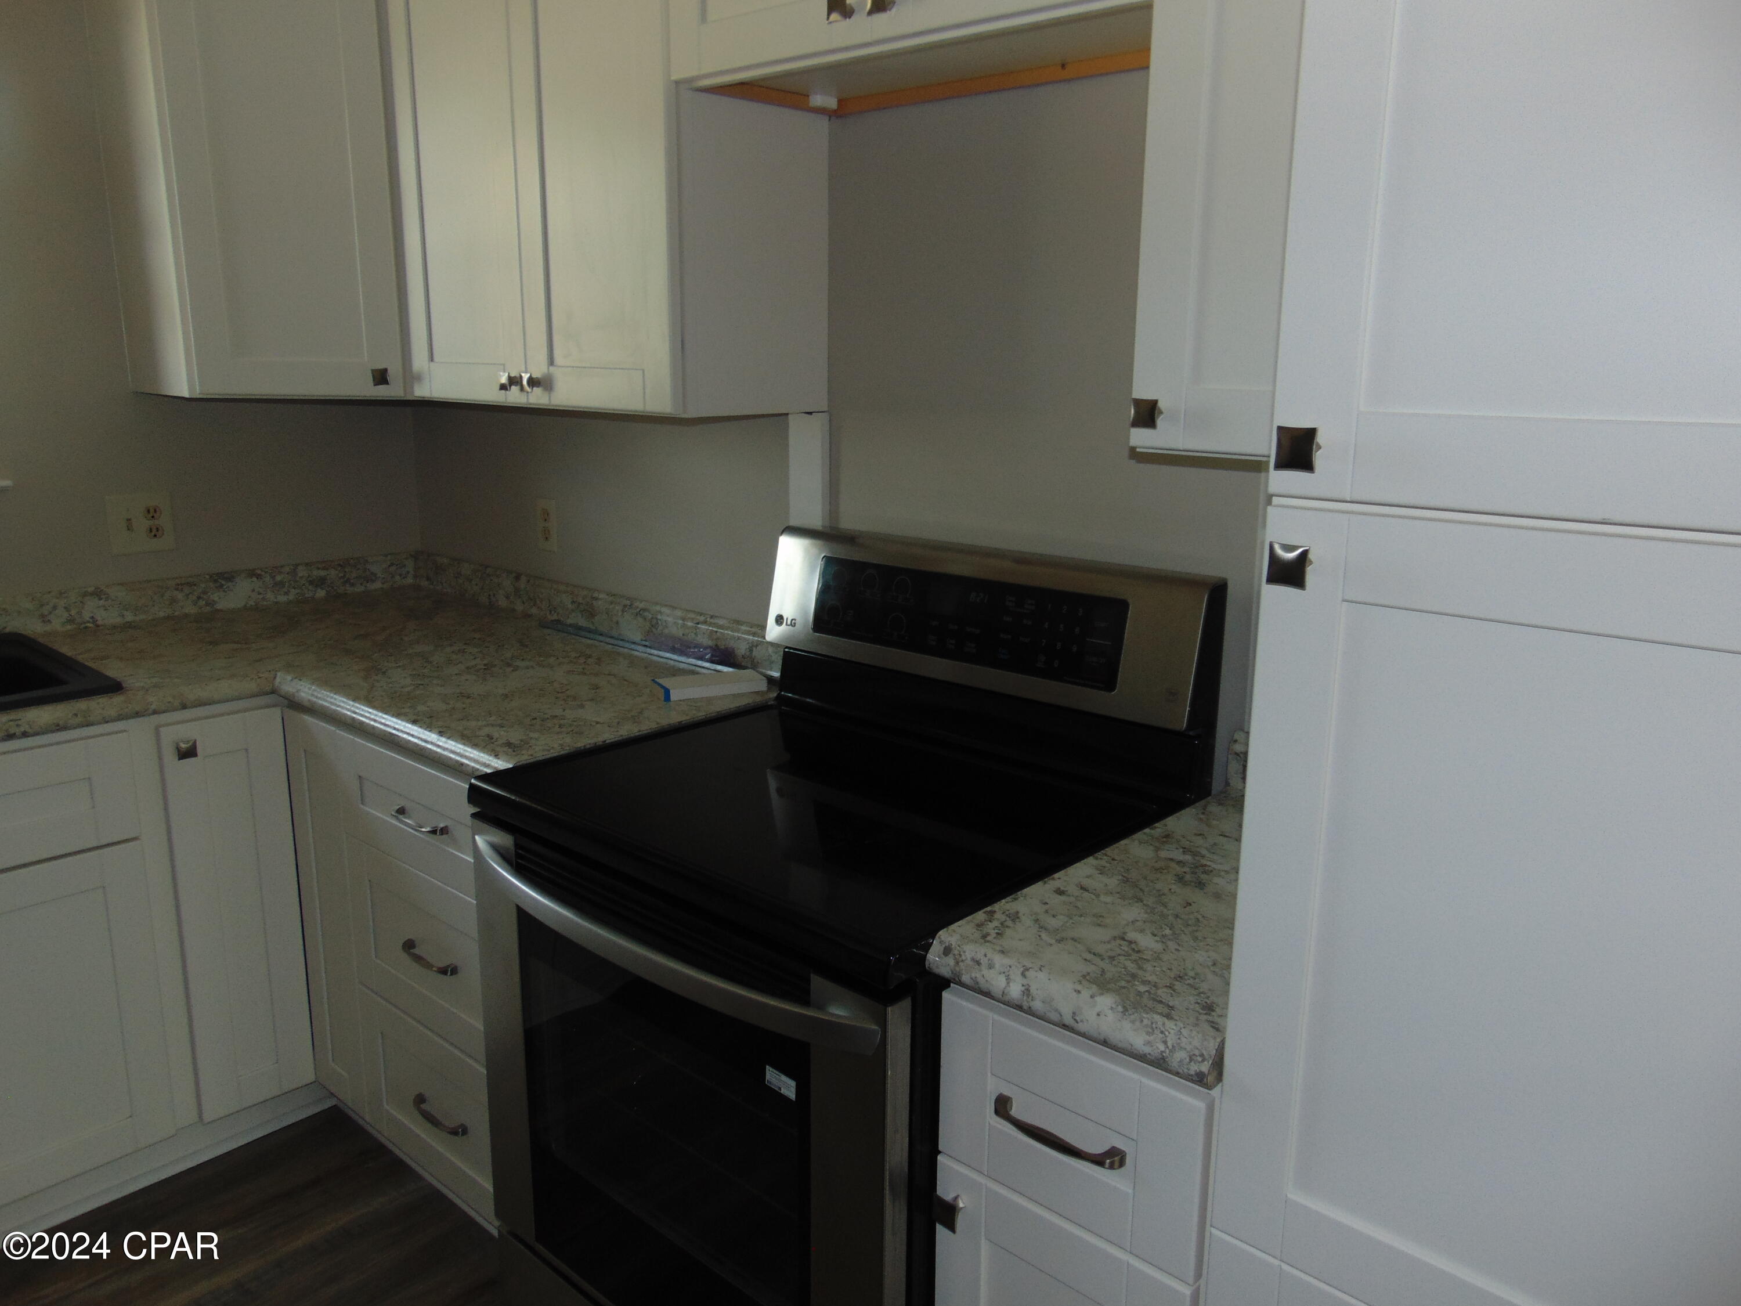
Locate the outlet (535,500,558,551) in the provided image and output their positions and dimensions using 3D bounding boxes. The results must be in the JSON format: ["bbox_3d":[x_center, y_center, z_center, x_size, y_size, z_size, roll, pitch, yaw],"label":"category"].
[{"bbox_3d":[-0.697,-0.272,2.688,0.070,0.114,0.010,12,17,41],"label":"outlet"}]

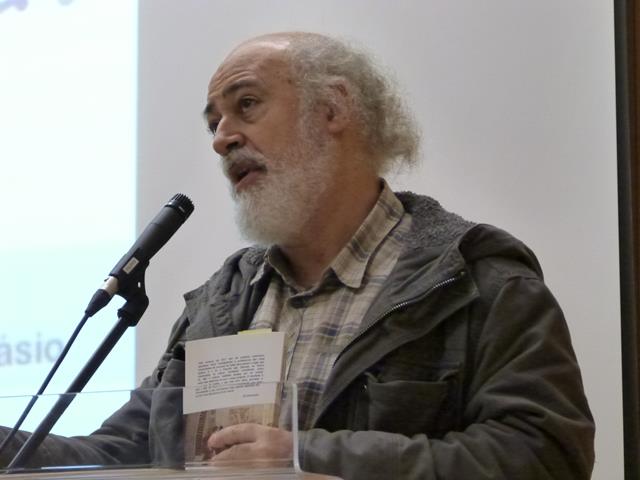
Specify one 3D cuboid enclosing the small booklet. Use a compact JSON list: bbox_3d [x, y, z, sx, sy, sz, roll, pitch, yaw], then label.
[{"bbox_3d":[-0.106,0.217,3.970,0.137,0.200,0.014,-7,-23,23],"label":"small booklet"}]

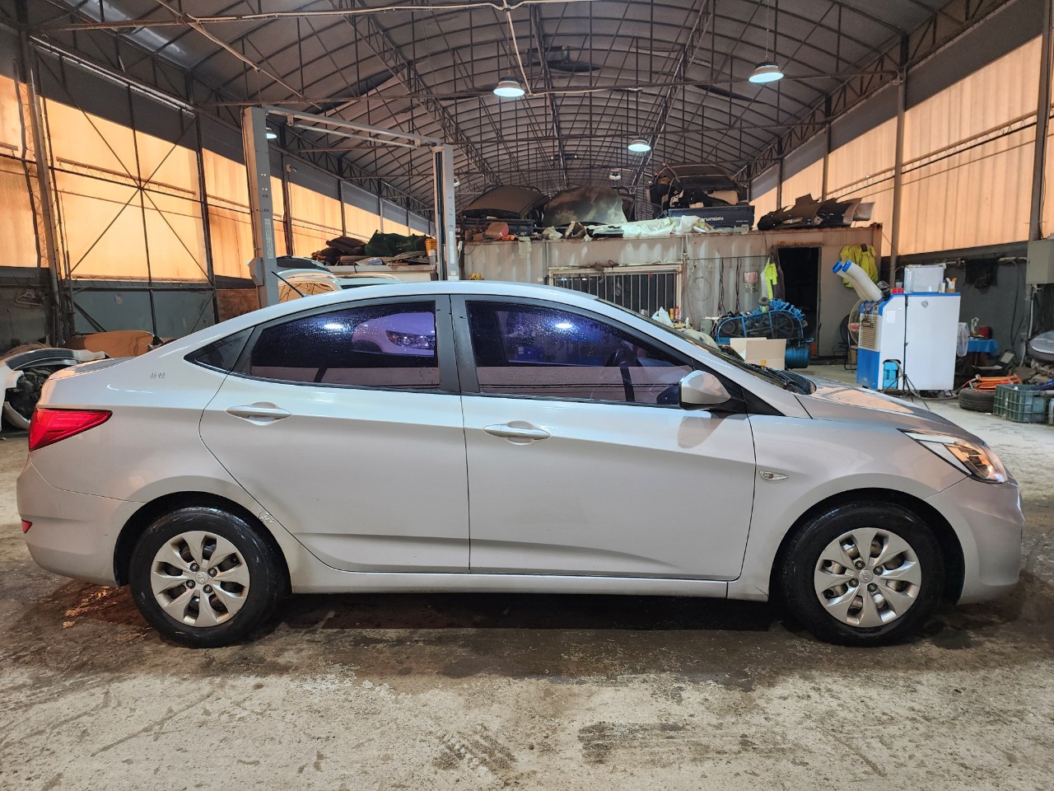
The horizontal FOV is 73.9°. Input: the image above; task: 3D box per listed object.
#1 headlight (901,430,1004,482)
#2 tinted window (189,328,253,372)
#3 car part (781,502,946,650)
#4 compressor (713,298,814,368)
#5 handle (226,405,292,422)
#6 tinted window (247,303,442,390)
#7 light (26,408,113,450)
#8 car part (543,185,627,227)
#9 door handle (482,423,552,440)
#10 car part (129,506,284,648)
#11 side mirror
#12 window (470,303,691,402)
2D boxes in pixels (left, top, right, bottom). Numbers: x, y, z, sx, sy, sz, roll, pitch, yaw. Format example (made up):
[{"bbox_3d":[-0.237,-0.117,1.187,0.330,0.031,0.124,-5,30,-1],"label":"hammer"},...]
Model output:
[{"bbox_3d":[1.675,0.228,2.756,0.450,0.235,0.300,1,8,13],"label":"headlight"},{"bbox_3d":[-1.245,-0.185,2.829,0.285,0.198,0.040,0,-18,10],"label":"tinted window"},{"bbox_3d":[1.284,0.671,2.713,0.590,0.590,0.185,-1,8,3],"label":"car part"},{"bbox_3d":[3.994,-1.067,12.019,1.480,1.220,0.560,-1,8,5],"label":"compressor"},{"bbox_3d":[-1.012,0.065,2.643,0.253,0.045,0.050,3,8,2],"label":"handle"},{"bbox_3d":[-0.714,-0.200,2.773,0.771,0.368,0.060,0,-17,7],"label":"tinted window"},{"bbox_3d":[-1.827,0.136,2.844,0.450,0.190,0.250,-1,8,3],"label":"light"},{"bbox_3d":[1.101,-3.550,13.100,1.500,0.920,0.250,-1,-22,5],"label":"car part"},{"bbox_3d":[-0.037,0.137,2.597,0.249,0.045,0.050,6,9,2],"label":"door handle"},{"bbox_3d":[-1.282,0.711,2.841,0.590,0.590,0.185,-1,8,3],"label":"car part"},{"bbox_3d":[0.627,-0.018,2.492,0.160,0.135,0.210,-1,8,3],"label":"side mirror"},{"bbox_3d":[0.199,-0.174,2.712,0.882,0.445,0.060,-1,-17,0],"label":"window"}]

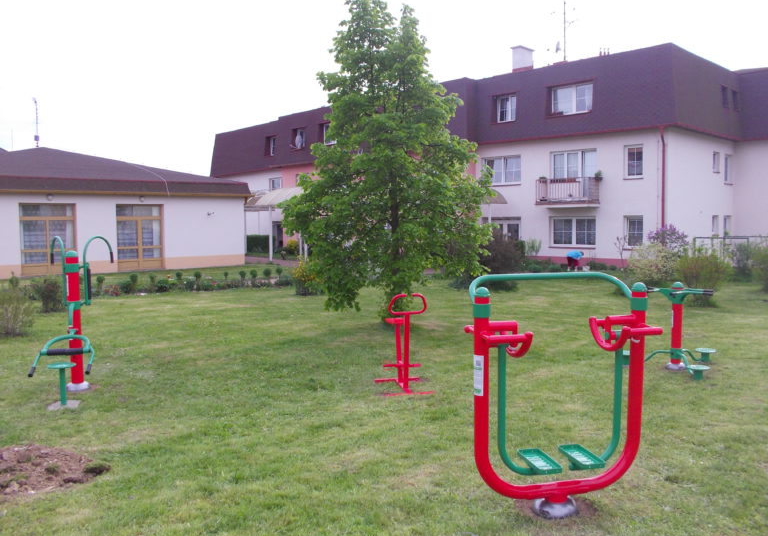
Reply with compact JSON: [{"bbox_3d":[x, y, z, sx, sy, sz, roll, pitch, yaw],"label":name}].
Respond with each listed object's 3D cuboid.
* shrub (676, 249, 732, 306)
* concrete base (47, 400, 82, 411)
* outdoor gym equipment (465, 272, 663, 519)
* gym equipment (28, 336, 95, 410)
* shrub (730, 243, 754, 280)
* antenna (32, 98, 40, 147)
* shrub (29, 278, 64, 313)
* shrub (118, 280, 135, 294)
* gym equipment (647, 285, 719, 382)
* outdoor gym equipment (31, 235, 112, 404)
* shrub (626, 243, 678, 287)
[{"bbox_3d":[6.915,0.188,13.849,1.250,1.220,1.200,1,5,27],"label":"shrub"},{"bbox_3d":[-3.304,1.437,6.690,0.280,0.060,0.300,-2,4,-15],"label":"concrete base"},{"bbox_3d":[1.126,0.793,4.077,1.160,1.390,0.420,-1,4,-12],"label":"outdoor gym equipment"},{"bbox_3d":[-3.359,1.079,6.807,0.660,0.690,0.620,-1,4,-12],"label":"gym equipment"},{"bbox_3d":[10.957,-0.219,19.579,0.950,1.110,0.900,2,5,29],"label":"shrub"},{"bbox_3d":[-15.581,-6.553,28.890,0.360,2.260,0.360,-3,5,-28],"label":"antenna"},{"bbox_3d":[-7.354,0.583,14.025,0.840,0.710,0.800,-3,5,-28],"label":"shrub"},{"bbox_3d":[-7.182,0.516,18.025,0.420,0.390,0.420,-1,4,0],"label":"shrub"},{"bbox_3d":[3.704,0.723,7.996,1.330,1.090,1.170,-1,4,-5],"label":"gym equipment"},{"bbox_3d":[-3.445,0.533,7.074,0.820,1.730,1.130,-2,4,-15],"label":"outdoor gym equipment"},{"bbox_3d":[7.786,-0.137,18.421,1.650,1.190,1.500,1,4,23],"label":"shrub"}]

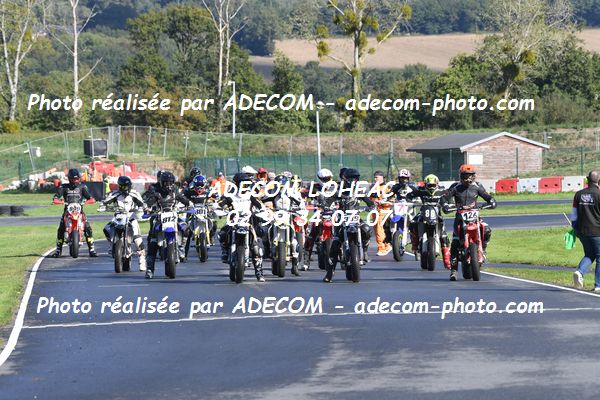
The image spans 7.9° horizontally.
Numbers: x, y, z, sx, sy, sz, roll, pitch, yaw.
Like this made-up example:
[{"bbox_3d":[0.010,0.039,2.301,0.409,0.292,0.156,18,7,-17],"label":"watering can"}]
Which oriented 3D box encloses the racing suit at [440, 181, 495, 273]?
[{"bbox_3d":[2.617,0.412,67.300,0.810,1.380,0.650,0,0,-5],"label":"racing suit"}]

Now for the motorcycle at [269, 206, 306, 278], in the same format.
[{"bbox_3d":[-0.296,0.656,69.300,0.780,1.130,2.050,0,0,-4],"label":"motorcycle"}]

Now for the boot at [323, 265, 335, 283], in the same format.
[{"bbox_3d":[0.431,1.093,65.500,0.140,0.320,0.290,0,0,25],"label":"boot"}]

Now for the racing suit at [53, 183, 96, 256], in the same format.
[{"bbox_3d":[-4.502,0.389,86.500,0.880,1.480,0.620,0,0,0],"label":"racing suit"}]

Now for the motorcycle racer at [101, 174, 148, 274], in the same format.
[{"bbox_3d":[-3.096,0.412,76.000,0.820,1.660,0.800,0,0,5],"label":"motorcycle racer"}]

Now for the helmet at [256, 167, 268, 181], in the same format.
[{"bbox_3d":[-0.766,-0.506,88.500,0.250,0.280,0.330,0,0,-2],"label":"helmet"}]

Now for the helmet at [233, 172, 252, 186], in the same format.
[{"bbox_3d":[-0.872,-0.281,65.700,0.260,0.280,0.340,0,1,-22],"label":"helmet"}]

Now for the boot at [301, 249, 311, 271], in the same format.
[{"bbox_3d":[0.100,1.038,74.600,0.140,0.360,0.290,0,0,20],"label":"boot"}]

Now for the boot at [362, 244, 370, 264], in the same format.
[{"bbox_3d":[1.036,0.841,67.500,0.130,0.330,0.290,0,0,-9],"label":"boot"}]

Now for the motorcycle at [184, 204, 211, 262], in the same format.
[{"bbox_3d":[-1.952,0.657,85.000,0.800,1.170,2.050,0,0,-3],"label":"motorcycle"}]

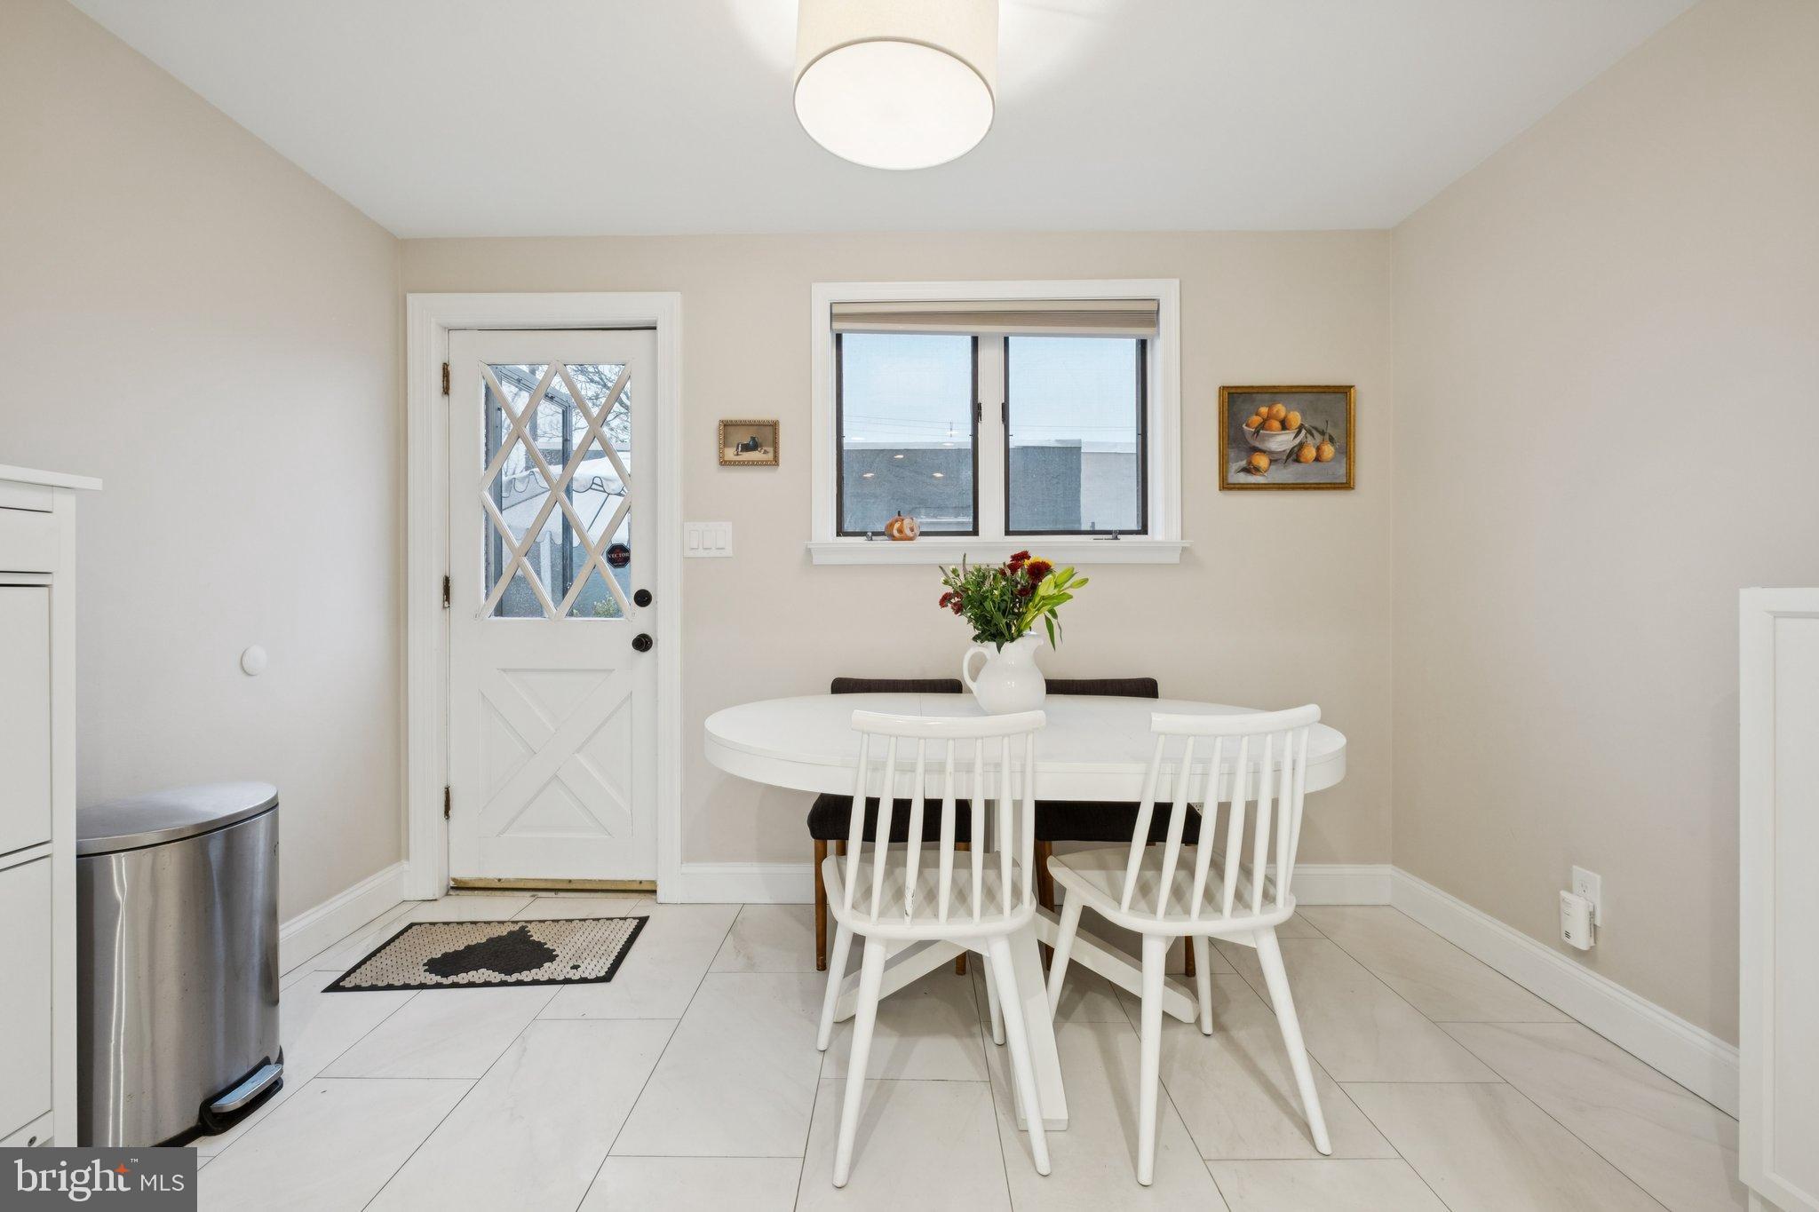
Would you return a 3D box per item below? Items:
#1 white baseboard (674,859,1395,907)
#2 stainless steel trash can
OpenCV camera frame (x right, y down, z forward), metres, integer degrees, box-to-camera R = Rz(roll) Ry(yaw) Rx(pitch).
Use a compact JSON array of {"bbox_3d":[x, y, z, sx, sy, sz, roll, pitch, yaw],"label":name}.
[{"bbox_3d":[0.403,0.959,2.629,2.501,0.137,0.020,0,1,1],"label":"white baseboard"},{"bbox_3d":[-1.542,0.736,1.541,0.345,0.640,0.440,0,1,-1],"label":"stainless steel trash can"}]

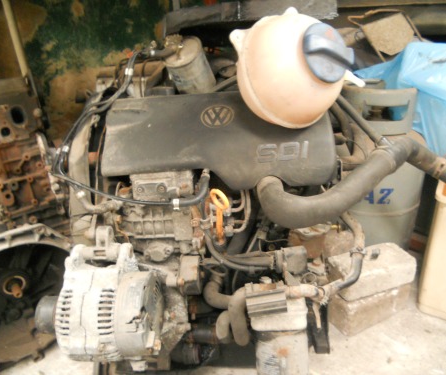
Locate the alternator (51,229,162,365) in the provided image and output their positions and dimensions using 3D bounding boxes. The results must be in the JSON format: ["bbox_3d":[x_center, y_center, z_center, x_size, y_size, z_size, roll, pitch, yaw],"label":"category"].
[{"bbox_3d":[-0.178,0.170,0.612,0.168,0.185,0.150,-2,20,3],"label":"alternator"}]

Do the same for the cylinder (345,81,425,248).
[{"bbox_3d":[0.396,-0.010,1.107,0.300,0.560,0.300,4,21,18],"label":"cylinder"}]

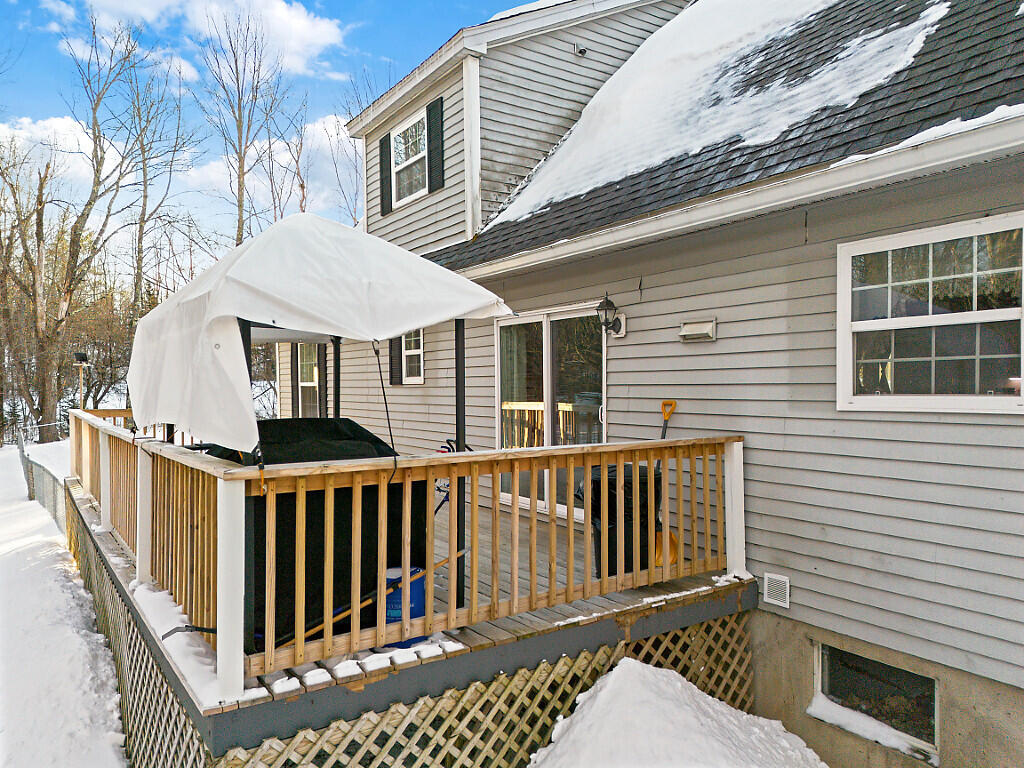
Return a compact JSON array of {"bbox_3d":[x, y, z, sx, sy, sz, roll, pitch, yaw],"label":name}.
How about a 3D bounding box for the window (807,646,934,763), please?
[{"bbox_3d":[2.242,1.917,4.382,0.100,0.460,0.788,0,0,-34],"label":"window"}]

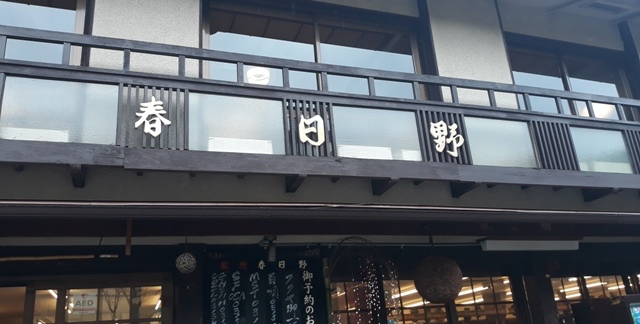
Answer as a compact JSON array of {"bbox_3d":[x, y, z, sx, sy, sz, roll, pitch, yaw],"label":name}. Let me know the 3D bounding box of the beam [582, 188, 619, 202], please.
[{"bbox_3d":[3.302,0.336,5.879,0.087,0.170,0.420,3,-21,-20],"label":"beam"}]

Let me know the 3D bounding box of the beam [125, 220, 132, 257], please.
[{"bbox_3d":[-1.329,0.517,3.478,0.036,0.279,0.035,3,-21,-20],"label":"beam"}]

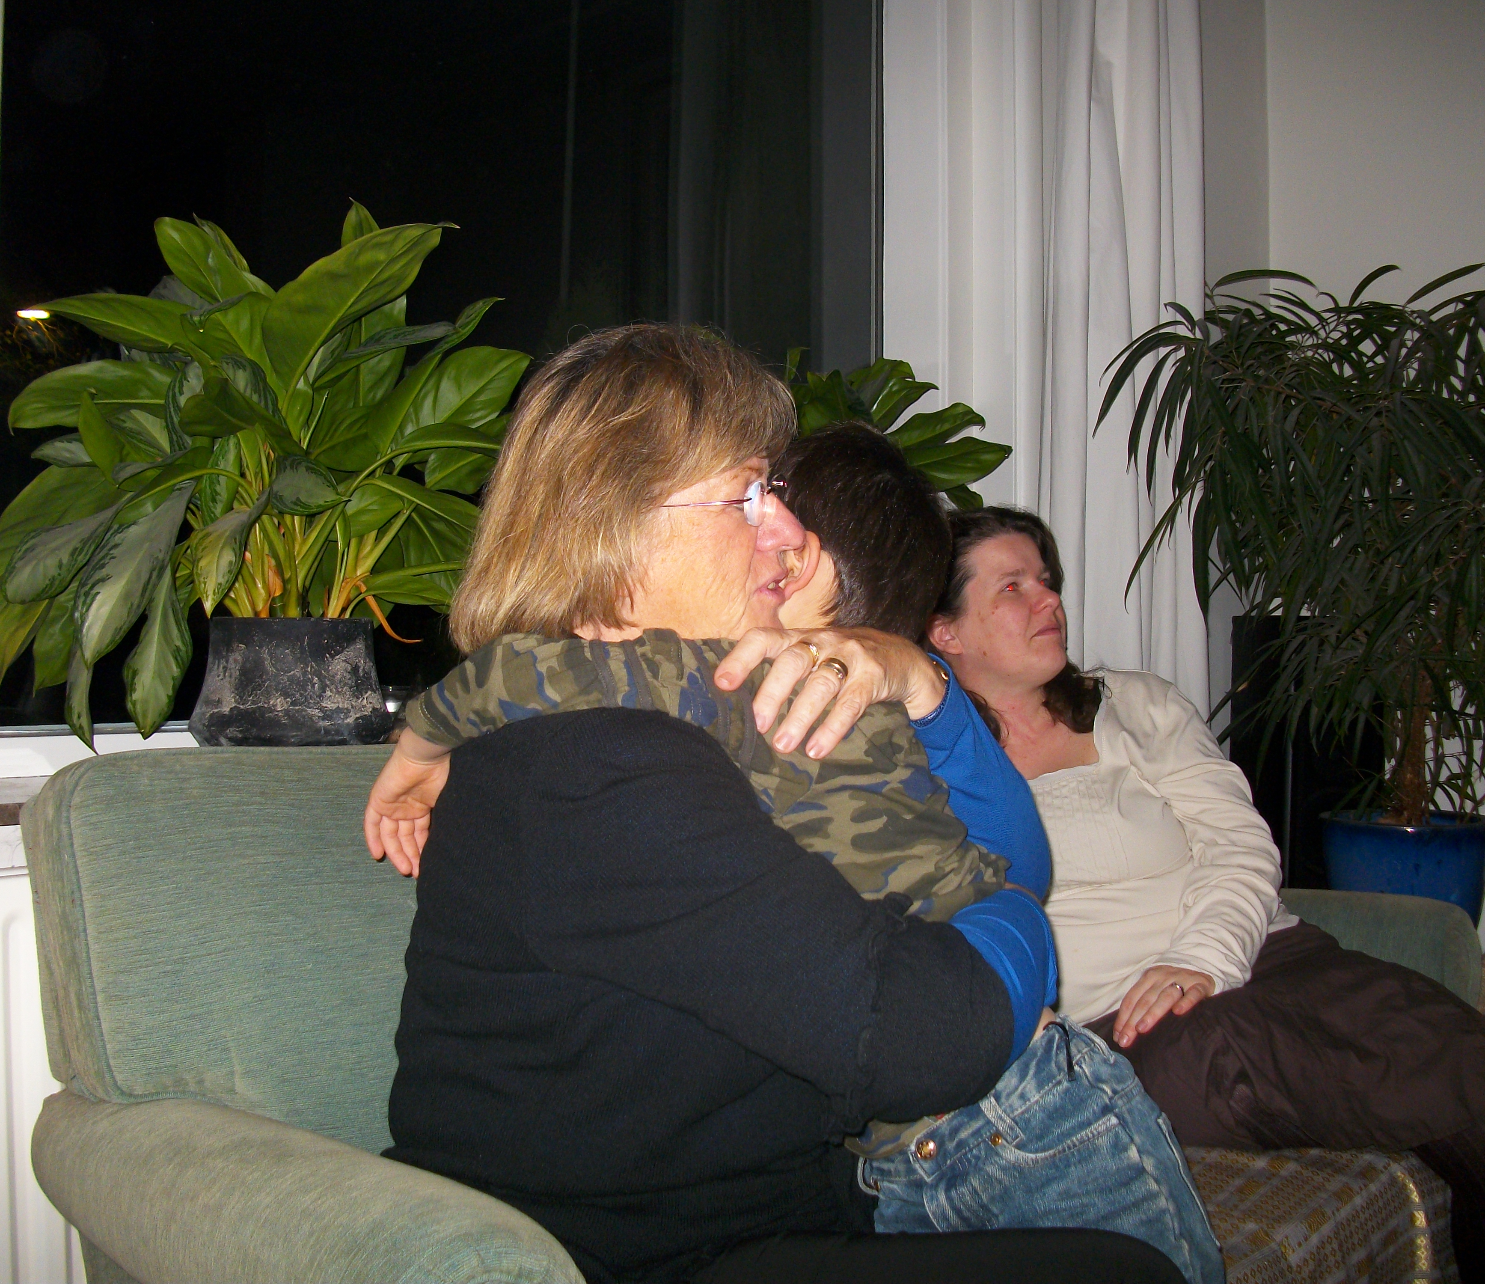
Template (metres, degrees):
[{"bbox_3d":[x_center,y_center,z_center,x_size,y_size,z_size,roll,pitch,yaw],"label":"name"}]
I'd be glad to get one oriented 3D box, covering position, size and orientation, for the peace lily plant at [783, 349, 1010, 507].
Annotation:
[{"bbox_3d":[0.105,-0.135,2.380,0.560,0.570,0.480,0,0,-36],"label":"peace lily plant"}]

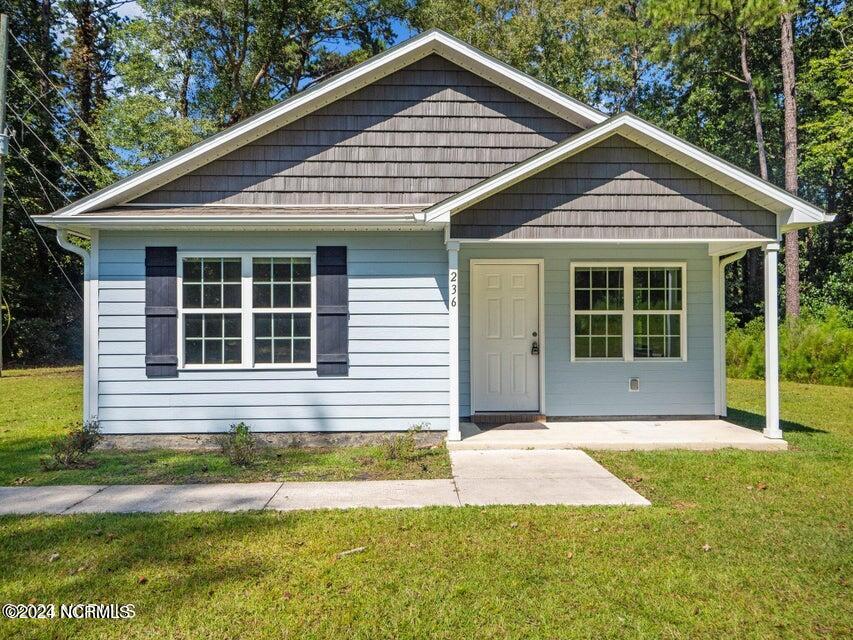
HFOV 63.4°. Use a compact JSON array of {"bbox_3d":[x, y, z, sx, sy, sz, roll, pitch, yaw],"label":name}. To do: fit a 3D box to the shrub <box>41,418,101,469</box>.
[{"bbox_3d":[-3.730,1.275,7.250,0.580,0.490,0.520,0,-1,-2],"label":"shrub"}]

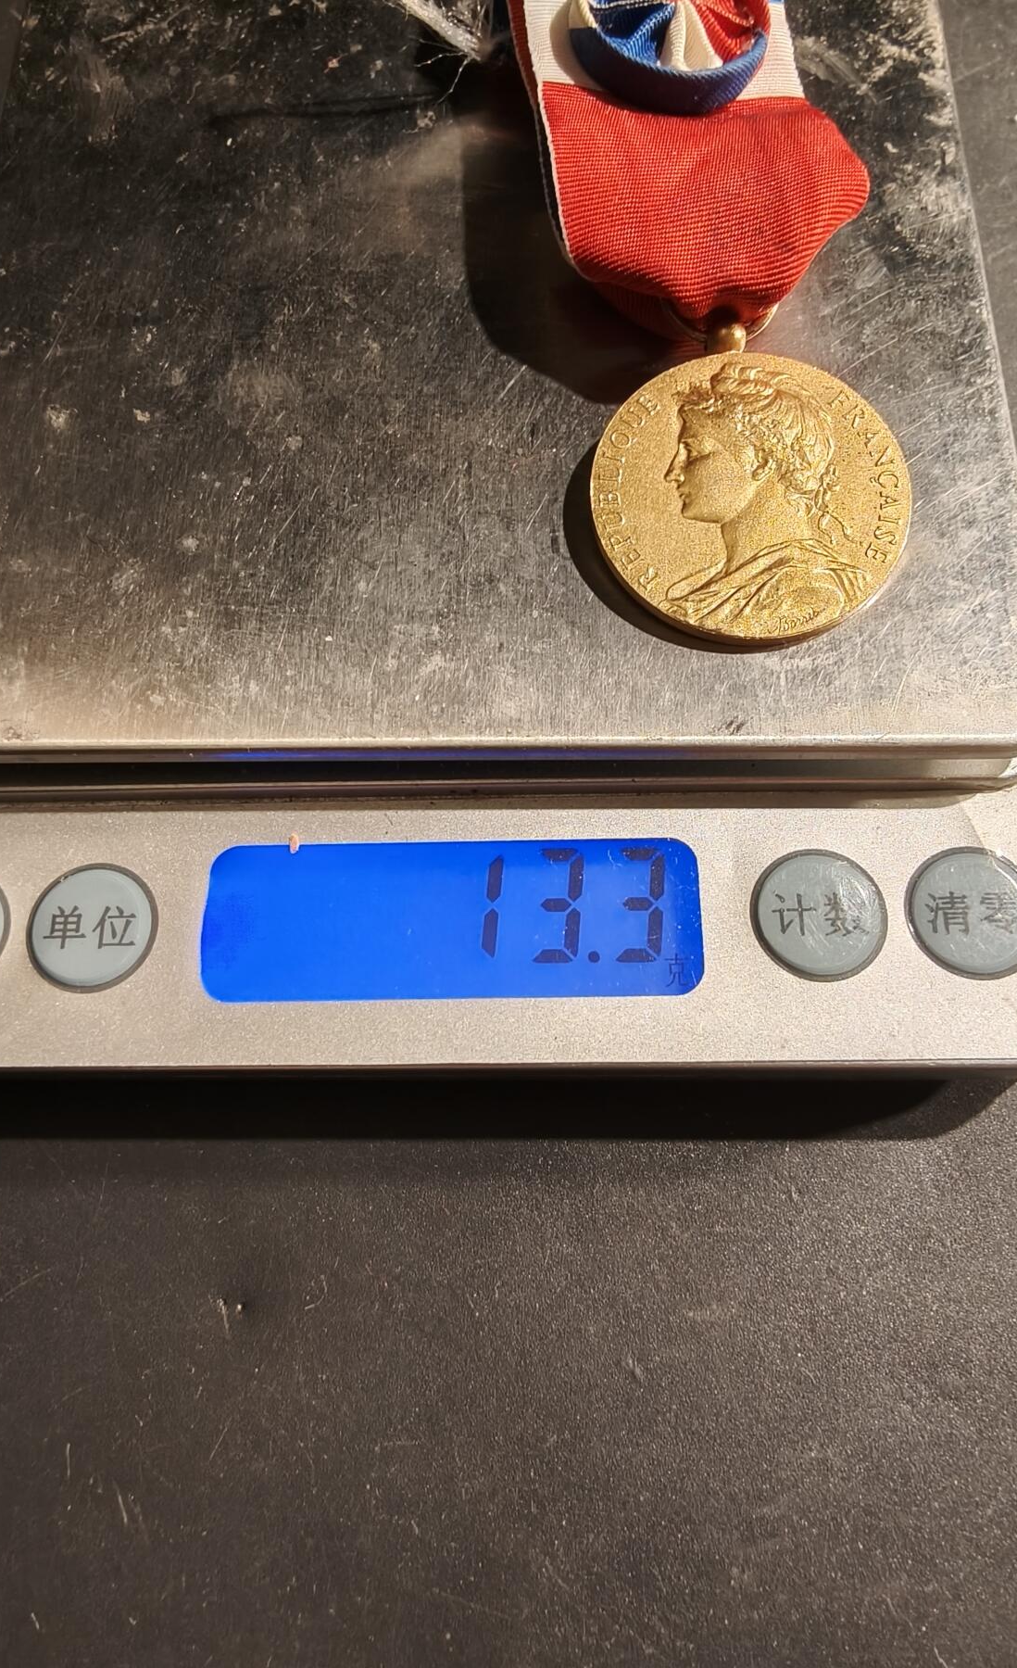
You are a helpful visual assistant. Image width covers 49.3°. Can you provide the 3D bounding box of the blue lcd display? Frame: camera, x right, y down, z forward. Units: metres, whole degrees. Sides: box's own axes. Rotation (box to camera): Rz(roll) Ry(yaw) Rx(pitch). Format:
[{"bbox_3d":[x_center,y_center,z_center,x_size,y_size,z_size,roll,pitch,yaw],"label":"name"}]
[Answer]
[{"bbox_3d":[-0.005,0.008,0.094,0.042,0.003,0.014,-1,71,3],"label":"blue lcd display"}]

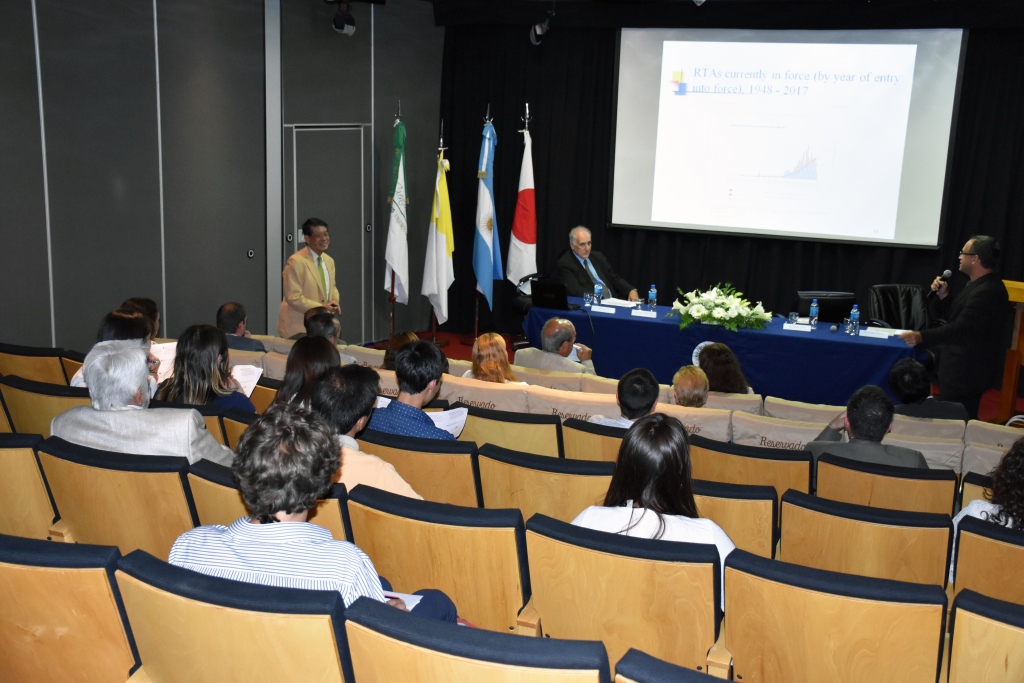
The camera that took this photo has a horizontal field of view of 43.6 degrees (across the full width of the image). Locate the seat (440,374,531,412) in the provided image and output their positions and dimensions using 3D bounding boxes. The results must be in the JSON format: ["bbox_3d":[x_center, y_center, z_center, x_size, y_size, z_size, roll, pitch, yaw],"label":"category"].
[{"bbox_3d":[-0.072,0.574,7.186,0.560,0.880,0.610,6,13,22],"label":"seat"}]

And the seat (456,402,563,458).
[{"bbox_3d":[0.055,0.689,5.902,0.540,0.900,0.600,7,15,22],"label":"seat"}]

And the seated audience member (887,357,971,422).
[{"bbox_3d":[2.259,0.645,7.259,0.500,1.175,0.780,7,14,20],"label":"seated audience member"}]

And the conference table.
[{"bbox_3d":[1.556,0.210,9.612,2.821,0.760,0.660,6,13,22],"label":"conference table"}]

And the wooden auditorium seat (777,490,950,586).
[{"bbox_3d":[1.205,0.892,4.357,0.540,0.900,0.600,7,15,22],"label":"wooden auditorium seat"}]

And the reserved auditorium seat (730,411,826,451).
[{"bbox_3d":[1.395,0.767,6.439,0.540,0.900,0.600,7,15,22],"label":"reserved auditorium seat"}]

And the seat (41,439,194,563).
[{"bbox_3d":[-1.083,0.725,4.100,0.540,0.930,0.600,7,14,20],"label":"seat"}]

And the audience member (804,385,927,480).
[{"bbox_3d":[1.536,0.690,5.431,0.540,1.162,0.820,7,15,22],"label":"audience member"}]

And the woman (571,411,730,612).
[{"bbox_3d":[0.418,0.737,3.682,0.480,1.189,0.780,7,14,20],"label":"woman"}]

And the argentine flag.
[{"bbox_3d":[-0.226,-1.143,11.795,0.230,1.746,0.190,6,13,22],"label":"argentine flag"}]

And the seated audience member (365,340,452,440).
[{"bbox_3d":[-0.252,0.536,5.069,0.500,1.214,0.820,7,15,22],"label":"seated audience member"}]

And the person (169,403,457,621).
[{"bbox_3d":[-0.352,0.662,2.966,0.540,1.227,0.850,7,15,22],"label":"person"}]

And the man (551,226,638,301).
[{"bbox_3d":[0.644,-0.277,10.640,0.660,1.297,0.800,0,14,-7],"label":"man"}]

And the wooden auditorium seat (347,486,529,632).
[{"bbox_3d":[-0.123,0.839,3.745,0.540,0.930,0.600,7,14,20],"label":"wooden auditorium seat"}]

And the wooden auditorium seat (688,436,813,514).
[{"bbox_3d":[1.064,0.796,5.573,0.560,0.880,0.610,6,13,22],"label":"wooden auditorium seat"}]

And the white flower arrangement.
[{"bbox_3d":[1.570,-0.265,9.733,0.720,0.290,0.400,7,14,20],"label":"white flower arrangement"}]

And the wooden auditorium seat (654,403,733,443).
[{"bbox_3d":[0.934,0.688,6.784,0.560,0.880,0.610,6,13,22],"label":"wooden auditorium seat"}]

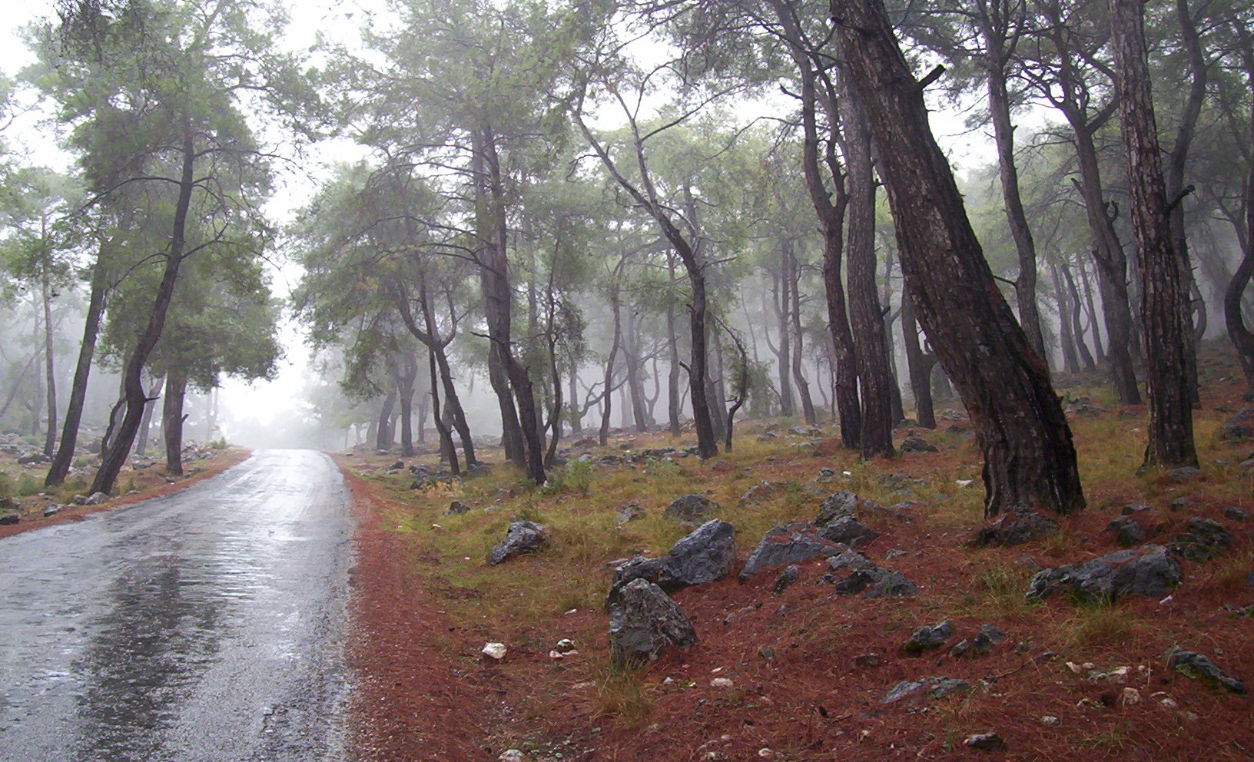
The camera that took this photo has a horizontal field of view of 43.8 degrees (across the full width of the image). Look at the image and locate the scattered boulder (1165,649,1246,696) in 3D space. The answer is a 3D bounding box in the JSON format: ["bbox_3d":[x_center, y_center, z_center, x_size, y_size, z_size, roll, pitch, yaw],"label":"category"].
[{"bbox_3d":[2.336,1.173,6.300,0.320,0.170,0.220,0,-2,0],"label":"scattered boulder"}]

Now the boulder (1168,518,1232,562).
[{"bbox_3d":[3.232,0.898,8.800,0.357,0.254,0.320,0,-2,0],"label":"boulder"}]

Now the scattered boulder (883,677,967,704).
[{"bbox_3d":[1.280,1.329,6.700,0.375,0.087,0.240,0,-2,0],"label":"scattered boulder"}]

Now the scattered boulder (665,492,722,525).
[{"bbox_3d":[0.680,1.330,16.300,0.570,0.310,0.450,0,-2,0],"label":"scattered boulder"}]

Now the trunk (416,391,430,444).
[{"bbox_3d":[-8.612,1.554,66.000,0.538,2.237,0.450,0,-2,0],"label":"trunk"}]

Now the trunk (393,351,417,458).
[{"bbox_3d":[-6.536,0.693,46.000,0.679,3.146,0.600,0,-2,0],"label":"trunk"}]

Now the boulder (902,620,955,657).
[{"bbox_3d":[1.500,1.283,7.800,0.264,0.160,0.220,0,-2,0],"label":"boulder"}]

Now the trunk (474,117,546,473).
[{"bbox_3d":[-2.156,-1.438,29.000,1.310,6.682,0.900,0,-2,0],"label":"trunk"}]

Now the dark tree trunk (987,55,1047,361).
[{"bbox_3d":[5.667,-2.295,22.500,0.941,4.799,0.650,0,-2,0],"label":"dark tree trunk"}]

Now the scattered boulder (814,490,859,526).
[{"bbox_3d":[1.776,1.069,13.200,0.362,0.294,0.350,0,-2,0],"label":"scattered boulder"}]

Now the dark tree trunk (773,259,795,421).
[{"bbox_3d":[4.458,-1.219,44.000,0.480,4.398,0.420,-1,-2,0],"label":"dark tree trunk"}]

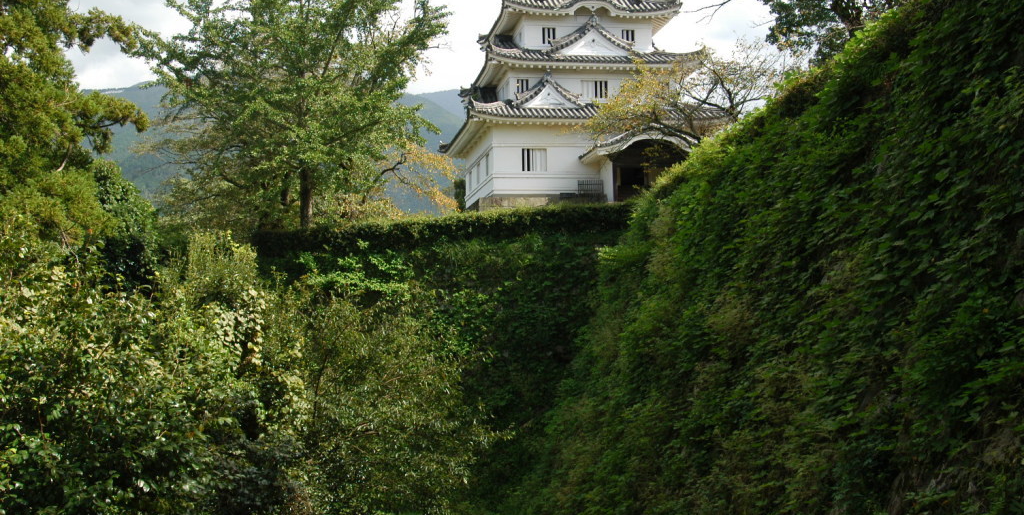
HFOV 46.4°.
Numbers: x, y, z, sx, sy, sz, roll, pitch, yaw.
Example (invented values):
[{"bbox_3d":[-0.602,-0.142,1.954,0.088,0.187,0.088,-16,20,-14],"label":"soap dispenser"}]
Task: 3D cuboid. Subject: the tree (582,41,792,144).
[{"bbox_3d":[7.393,-6.597,50.000,8.880,4.985,7.300,-1,-3,0],"label":"tree"}]

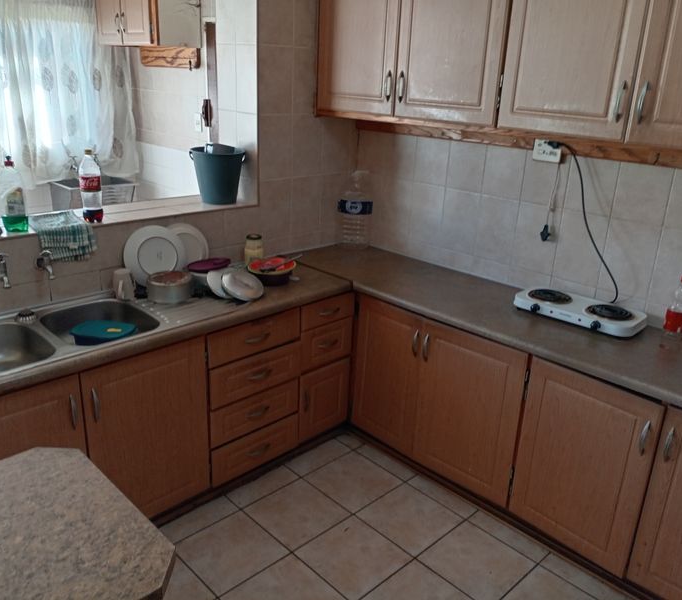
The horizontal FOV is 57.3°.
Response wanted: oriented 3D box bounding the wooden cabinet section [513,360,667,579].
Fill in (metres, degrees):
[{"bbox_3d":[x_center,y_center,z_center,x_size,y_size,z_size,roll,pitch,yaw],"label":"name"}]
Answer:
[{"bbox_3d":[1.046,0.552,2.453,0.500,0.700,0.475,-17,27,-42],"label":"wooden cabinet section"}]

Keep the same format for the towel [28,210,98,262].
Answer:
[{"bbox_3d":[-1.156,-0.254,2.533,0.225,0.150,0.286,-16,27,-42],"label":"towel"}]

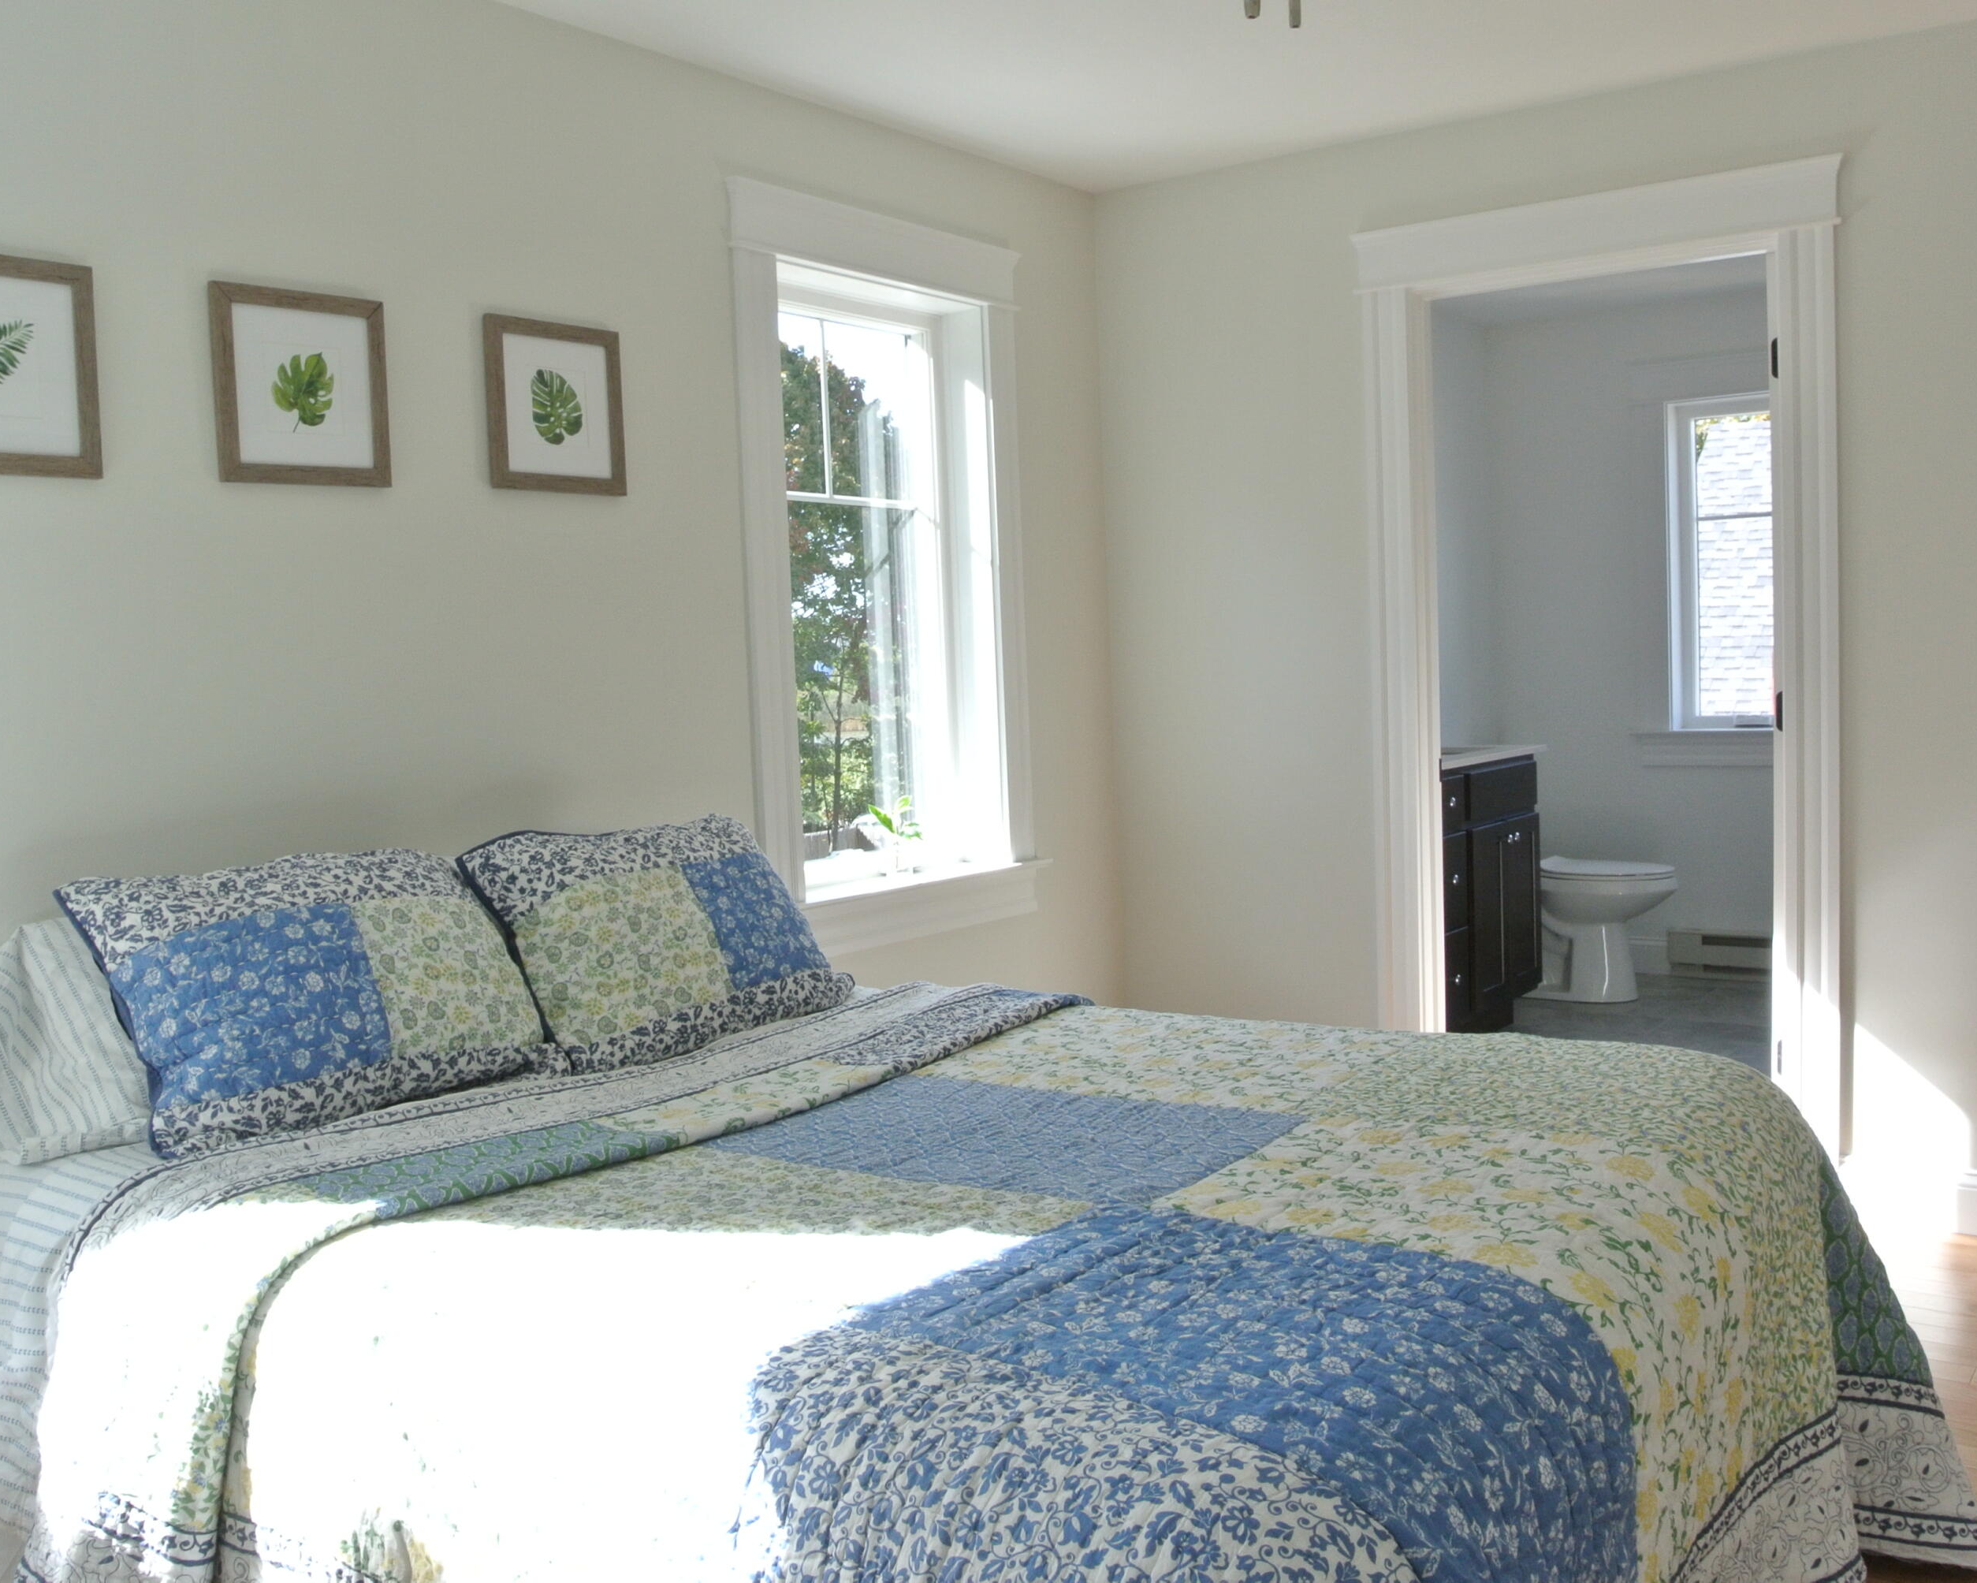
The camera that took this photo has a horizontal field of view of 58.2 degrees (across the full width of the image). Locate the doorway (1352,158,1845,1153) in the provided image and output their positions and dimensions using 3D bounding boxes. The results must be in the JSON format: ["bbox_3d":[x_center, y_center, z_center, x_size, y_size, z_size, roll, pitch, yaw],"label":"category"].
[{"bbox_3d":[1.361,-0.210,4.019,1.061,2.184,0.170,1,6,36],"label":"doorway"}]

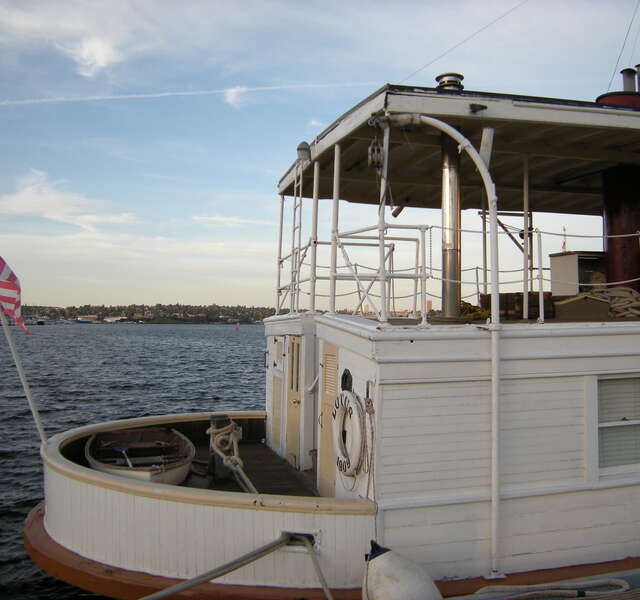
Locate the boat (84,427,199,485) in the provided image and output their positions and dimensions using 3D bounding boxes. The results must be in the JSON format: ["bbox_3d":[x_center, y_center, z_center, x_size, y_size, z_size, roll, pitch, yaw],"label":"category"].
[{"bbox_3d":[-2.000,1.890,7.220,1.200,0.540,2.700,1,-2,-20],"label":"boat"}]

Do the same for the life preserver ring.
[{"bbox_3d":[0.252,1.209,5.850,0.110,0.770,0.770,1,-2,-15],"label":"life preserver ring"}]

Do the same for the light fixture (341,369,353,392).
[{"bbox_3d":[0.249,0.749,5.960,0.100,0.230,0.120,1,-2,-15],"label":"light fixture"}]

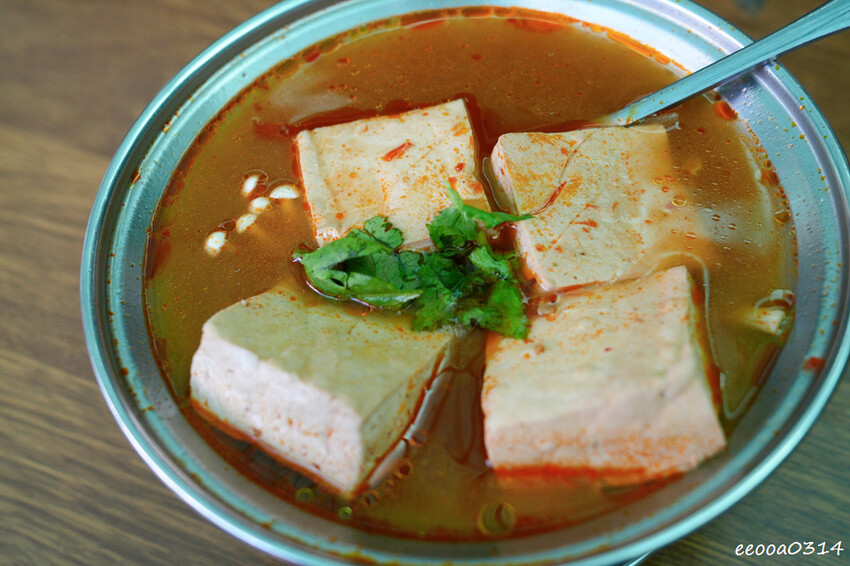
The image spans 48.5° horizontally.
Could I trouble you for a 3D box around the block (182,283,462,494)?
[{"bbox_3d":[-0.028,0.026,0.264,0.055,0.029,0.045,20,32,23],"label":"block"}]

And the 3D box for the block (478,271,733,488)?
[{"bbox_3d":[0.049,0.028,0.258,0.054,0.029,0.048,-10,37,15],"label":"block"}]

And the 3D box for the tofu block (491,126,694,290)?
[{"bbox_3d":[0.051,-0.019,0.295,0.050,0.029,0.049,-6,68,-12],"label":"tofu block"}]

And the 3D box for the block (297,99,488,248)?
[{"bbox_3d":[-0.009,-0.027,0.308,0.053,0.029,0.049,-9,59,-3],"label":"block"}]

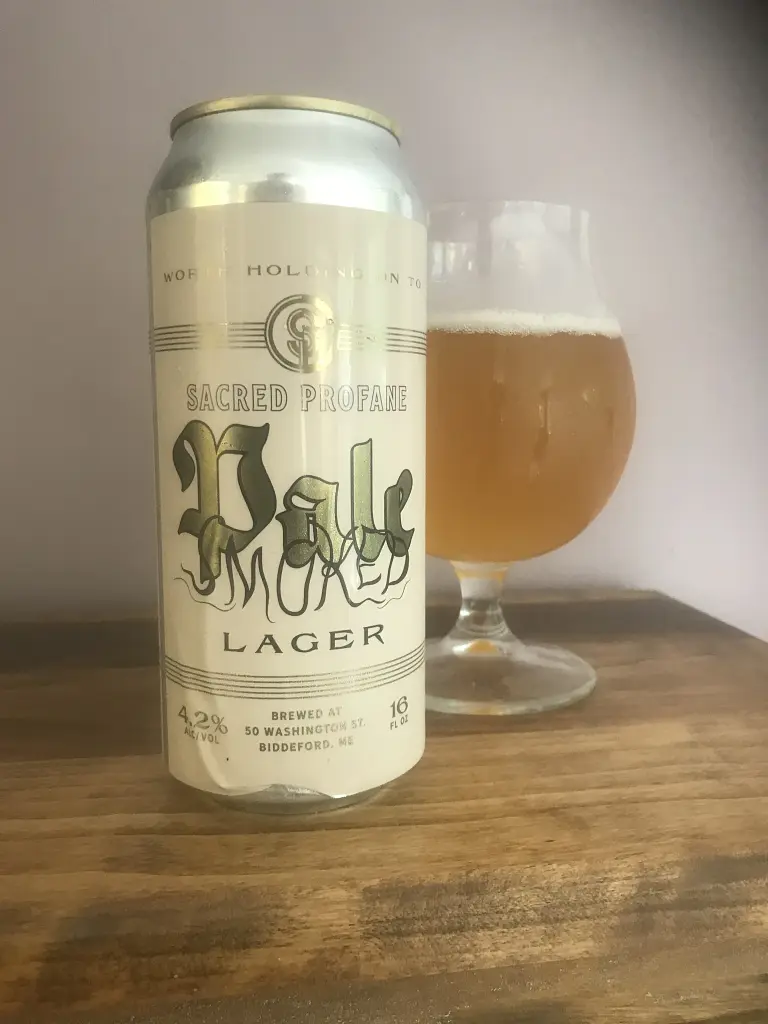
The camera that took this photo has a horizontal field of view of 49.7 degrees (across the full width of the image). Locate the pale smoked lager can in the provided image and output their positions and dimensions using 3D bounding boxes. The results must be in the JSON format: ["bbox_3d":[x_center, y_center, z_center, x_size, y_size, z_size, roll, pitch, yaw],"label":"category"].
[{"bbox_3d":[-0.023,-0.011,0.206,0.066,0.158,0.066,0,7,0],"label":"pale smoked lager can"}]

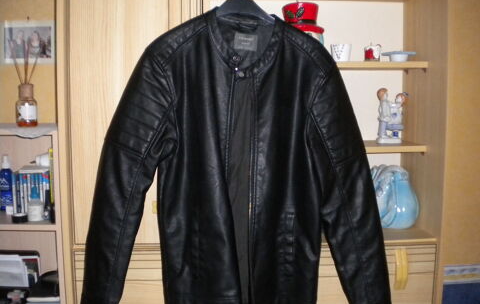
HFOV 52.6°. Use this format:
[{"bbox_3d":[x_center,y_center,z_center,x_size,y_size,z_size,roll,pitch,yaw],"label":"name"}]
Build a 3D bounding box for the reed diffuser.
[{"bbox_3d":[-0.633,-0.203,1.420,0.088,0.260,0.080,-2,6,-20],"label":"reed diffuser"}]

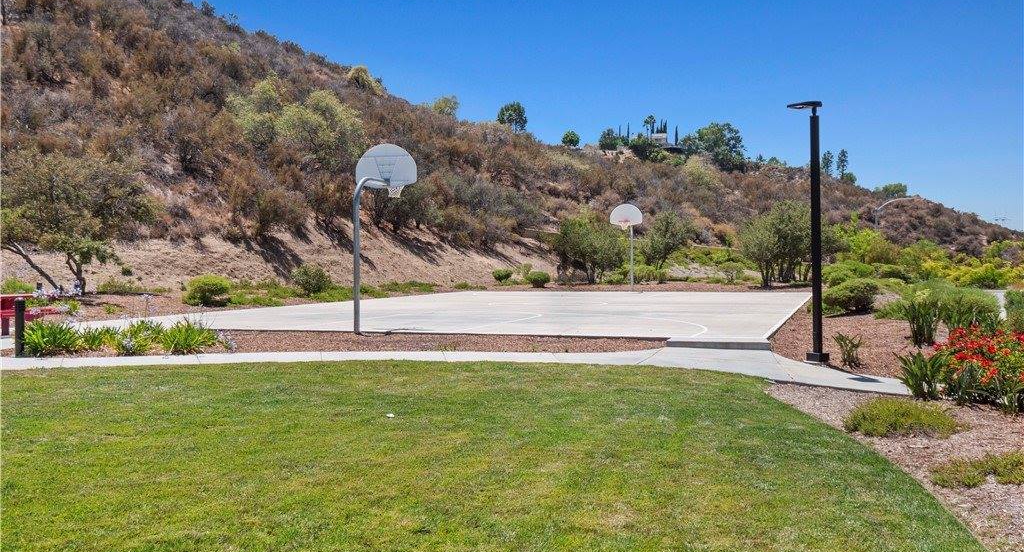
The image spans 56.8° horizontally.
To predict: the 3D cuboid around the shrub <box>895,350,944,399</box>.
[{"bbox_3d":[4.649,1.130,10.800,0.570,0.560,0.560,-1,1,0],"label":"shrub"}]

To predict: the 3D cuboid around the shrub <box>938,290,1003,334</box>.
[{"bbox_3d":[10.272,0.788,21.300,1.450,1.000,1.300,0,1,0],"label":"shrub"}]

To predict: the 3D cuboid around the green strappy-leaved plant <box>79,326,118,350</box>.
[{"bbox_3d":[-7.120,1.076,16.300,0.690,0.420,0.620,-1,1,0],"label":"green strappy-leaved plant"}]

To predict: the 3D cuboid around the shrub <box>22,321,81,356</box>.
[{"bbox_3d":[-7.589,1.030,15.600,0.950,0.590,0.850,-1,1,0],"label":"shrub"}]

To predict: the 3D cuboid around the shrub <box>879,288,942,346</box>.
[{"bbox_3d":[7.451,0.785,17.700,1.180,1.070,1.050,0,1,0],"label":"shrub"}]

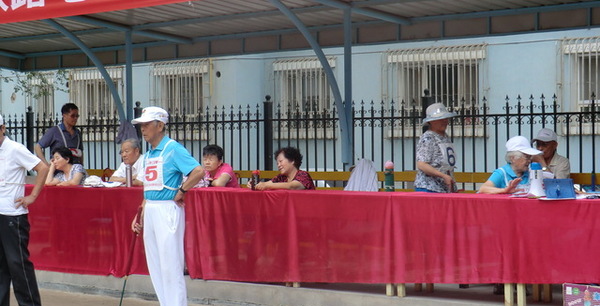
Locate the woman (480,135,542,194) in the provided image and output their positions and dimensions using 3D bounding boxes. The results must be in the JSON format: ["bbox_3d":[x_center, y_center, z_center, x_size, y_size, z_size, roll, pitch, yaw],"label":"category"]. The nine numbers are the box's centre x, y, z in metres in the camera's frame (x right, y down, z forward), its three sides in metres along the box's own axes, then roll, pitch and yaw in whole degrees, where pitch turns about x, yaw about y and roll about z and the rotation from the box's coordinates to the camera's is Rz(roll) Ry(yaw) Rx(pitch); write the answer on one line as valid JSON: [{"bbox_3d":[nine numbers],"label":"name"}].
[{"bbox_3d":[1.654,0.476,10.300,0.540,1.240,0.680,-1,0,-21],"label":"woman"}]

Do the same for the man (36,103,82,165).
[{"bbox_3d":[-2.682,0.272,14.750,0.560,1.680,0.380,-1,0,-36],"label":"man"}]

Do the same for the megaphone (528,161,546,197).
[{"bbox_3d":[1.720,0.192,9.520,0.150,0.250,0.140,-1,0,-30],"label":"megaphone"}]

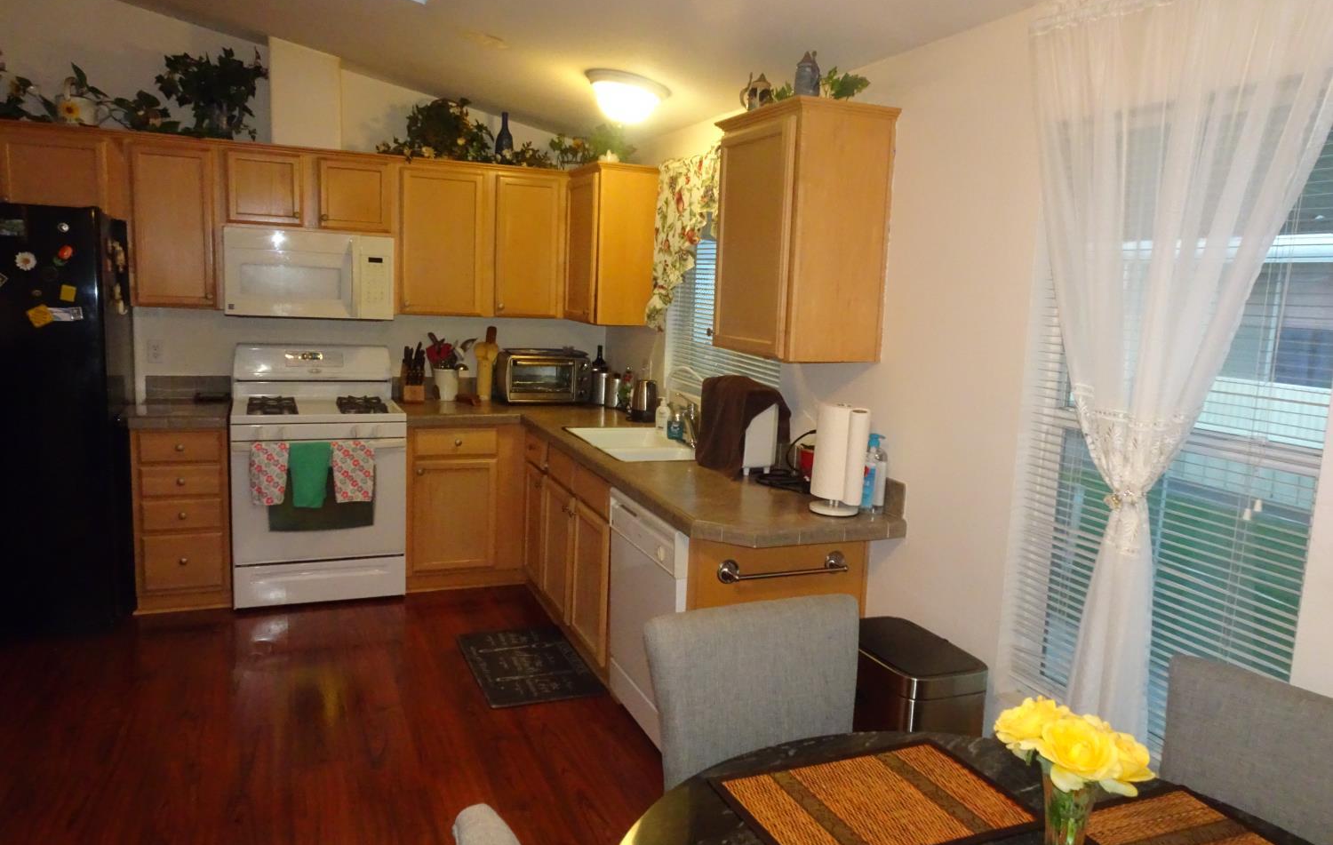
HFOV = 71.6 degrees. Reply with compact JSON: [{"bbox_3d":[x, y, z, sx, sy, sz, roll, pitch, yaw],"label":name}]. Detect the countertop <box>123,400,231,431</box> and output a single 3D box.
[{"bbox_3d":[-2.302,-0.042,4.404,0.429,0.050,0.643,-1,9,-22],"label":"countertop"}]

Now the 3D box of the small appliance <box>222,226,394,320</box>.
[{"bbox_3d":[-1.760,-0.729,4.577,0.761,0.402,0.395,-1,10,-23],"label":"small appliance"}]

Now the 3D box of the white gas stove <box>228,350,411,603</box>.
[{"bbox_3d":[-1.729,0.228,4.582,0.761,1.185,0.690,-1,10,-23],"label":"white gas stove"}]

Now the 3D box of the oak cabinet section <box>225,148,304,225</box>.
[{"bbox_3d":[-1.977,-1.141,4.561,0.340,0.344,0.320,-1,10,-22],"label":"oak cabinet section"}]

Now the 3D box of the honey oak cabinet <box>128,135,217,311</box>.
[{"bbox_3d":[-2.284,-0.920,4.358,0.380,0.755,0.335,-1,10,-23],"label":"honey oak cabinet"}]

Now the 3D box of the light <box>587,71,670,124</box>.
[{"bbox_3d":[-0.175,-1.323,3.819,0.370,0.140,0.370,10,5,-24],"label":"light"}]

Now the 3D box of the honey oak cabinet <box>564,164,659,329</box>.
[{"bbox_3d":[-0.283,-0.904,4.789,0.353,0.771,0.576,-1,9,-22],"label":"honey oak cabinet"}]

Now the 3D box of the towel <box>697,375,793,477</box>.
[{"bbox_3d":[0.281,0.003,3.535,0.232,0.338,0.379,-1,9,-22],"label":"towel"}]

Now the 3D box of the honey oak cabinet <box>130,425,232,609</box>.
[{"bbox_3d":[-2.314,0.403,4.479,0.409,0.855,0.636,-1,9,-22],"label":"honey oak cabinet"}]

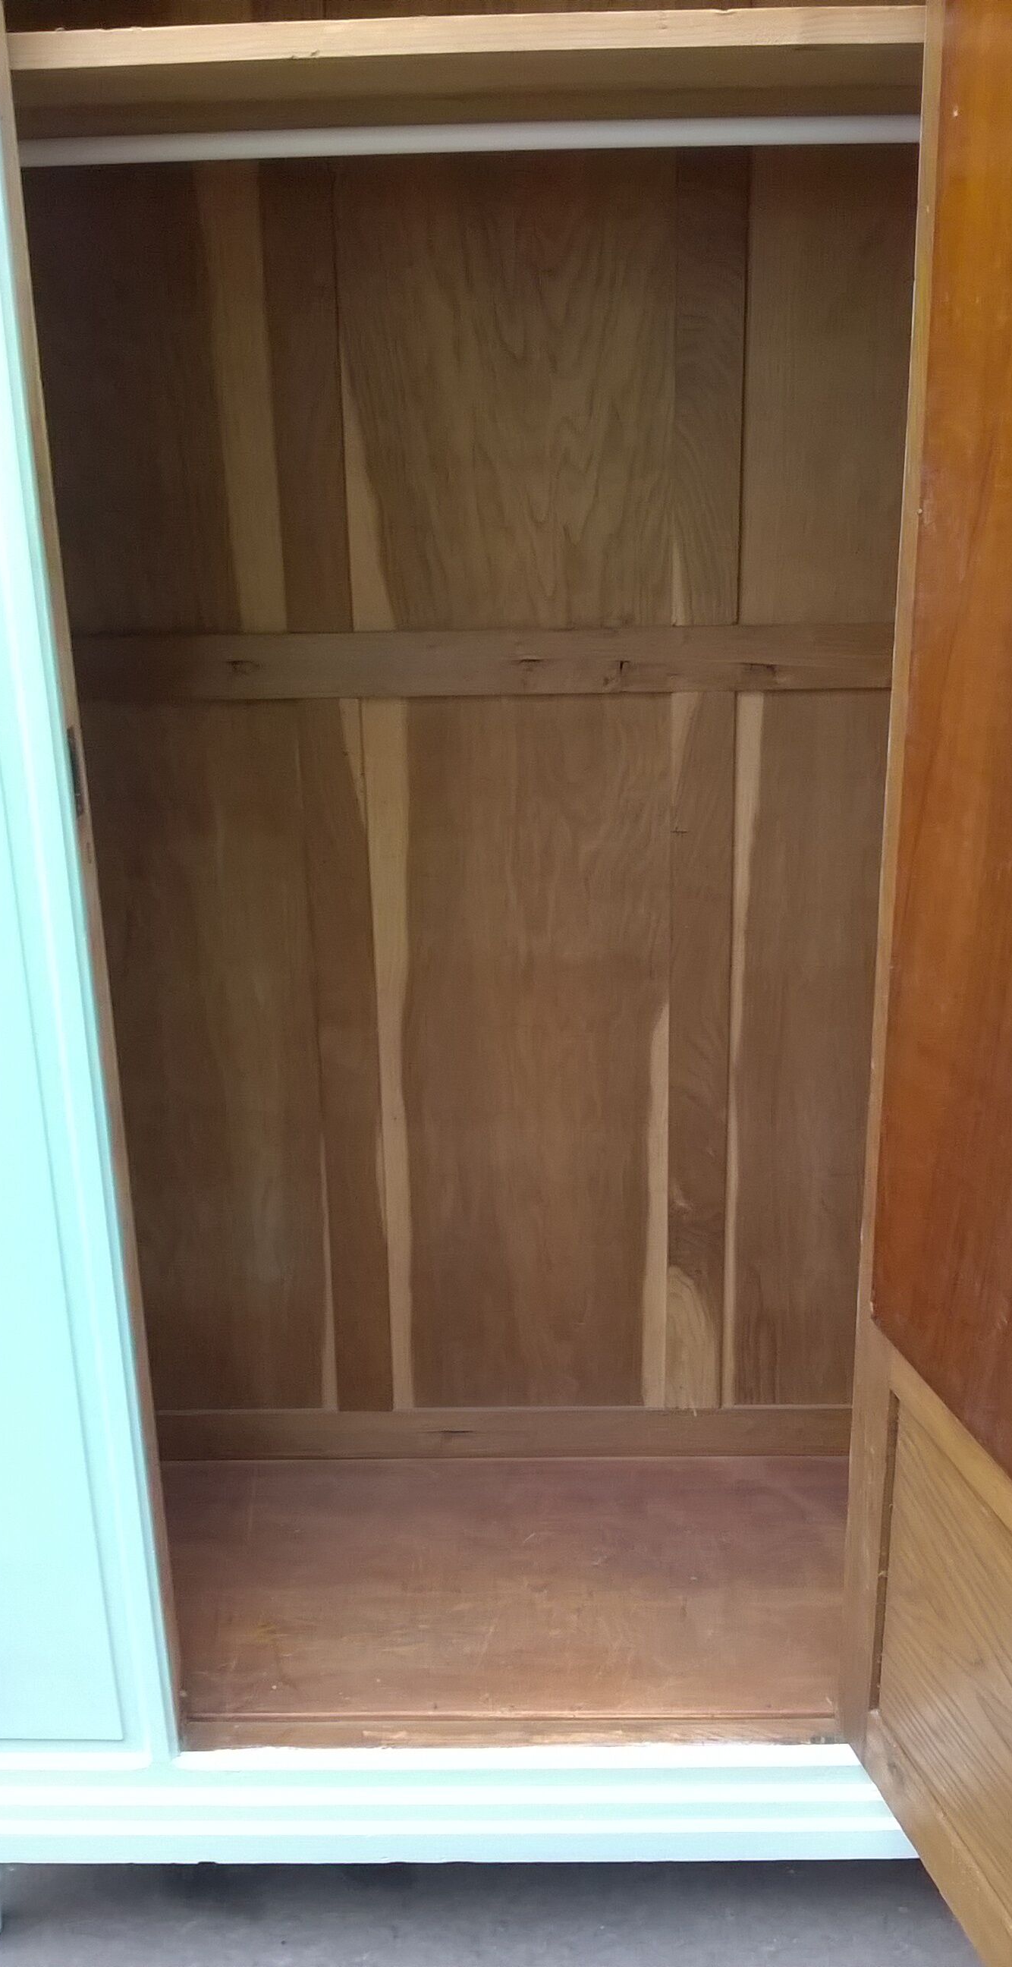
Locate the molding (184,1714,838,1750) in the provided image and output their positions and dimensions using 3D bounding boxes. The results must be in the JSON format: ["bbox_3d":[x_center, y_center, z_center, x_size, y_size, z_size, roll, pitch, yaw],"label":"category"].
[{"bbox_3d":[0.004,0.733,1.685,0.635,0.022,0.024,-1,20,1],"label":"molding"}]

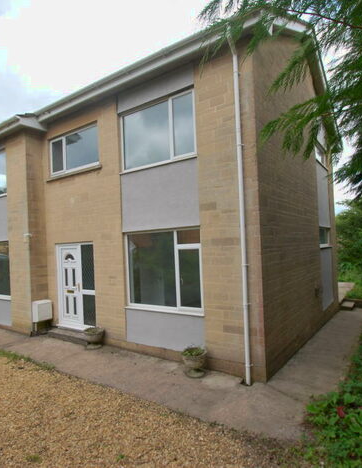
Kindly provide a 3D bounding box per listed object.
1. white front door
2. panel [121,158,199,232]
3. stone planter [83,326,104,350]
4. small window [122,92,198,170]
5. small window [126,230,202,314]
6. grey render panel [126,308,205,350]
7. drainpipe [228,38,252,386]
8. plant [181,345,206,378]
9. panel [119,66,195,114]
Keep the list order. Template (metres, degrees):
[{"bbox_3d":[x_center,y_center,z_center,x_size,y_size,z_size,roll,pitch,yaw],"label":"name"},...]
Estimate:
[{"bbox_3d":[-2.843,1.300,7.419,0.883,2.081,0.080,-3,-1,36],"label":"white front door"},{"bbox_3d":[-0.465,-0.726,5.965,1.946,1.277,0.080,-3,-2,32],"label":"panel"},{"bbox_3d":[-1.963,2.361,6.602,0.447,0.386,0.447,-2,-1,0],"label":"stone planter"},{"bbox_3d":[-0.515,-2.020,6.004,1.926,1.315,0.100,-3,-2,32],"label":"small window"},{"bbox_3d":[-0.401,0.760,5.931,1.926,1.642,0.100,-3,-2,32],"label":"small window"},{"bbox_3d":[-0.351,1.936,5.903,1.946,0.711,0.080,-3,-2,32],"label":"grey render panel"},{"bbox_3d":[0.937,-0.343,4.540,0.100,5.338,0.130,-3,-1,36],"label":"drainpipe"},{"bbox_3d":[0.253,2.256,5.180,0.447,0.416,0.447,-2,-1,0],"label":"plant"},{"bbox_3d":[-0.536,-2.756,5.703,1.948,0.373,0.060,-3,-1,36],"label":"panel"}]

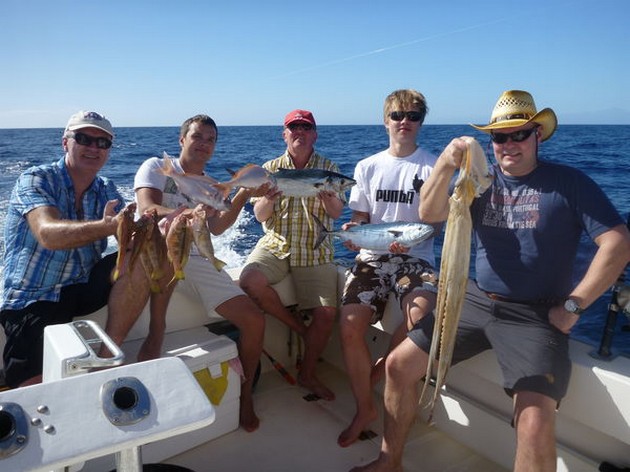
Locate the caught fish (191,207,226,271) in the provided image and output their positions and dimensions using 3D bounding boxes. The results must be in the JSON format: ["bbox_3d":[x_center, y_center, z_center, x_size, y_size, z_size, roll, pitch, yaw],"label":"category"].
[{"bbox_3d":[-0.454,0.015,2.170,0.090,0.280,0.050,-14,12,17],"label":"caught fish"}]

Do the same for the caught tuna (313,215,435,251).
[{"bbox_3d":[0.253,-0.015,2.200,0.530,0.150,0.100,-1,12,9],"label":"caught tuna"}]

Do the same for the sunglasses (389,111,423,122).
[{"bbox_3d":[0.409,-0.540,2.300,0.148,0.046,0.130,2,12,10],"label":"sunglasses"}]

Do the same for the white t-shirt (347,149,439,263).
[{"bbox_3d":[0.387,-0.140,2.420,0.460,0.560,0.270,2,12,10],"label":"white t-shirt"}]

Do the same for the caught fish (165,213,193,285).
[{"bbox_3d":[-0.564,0.048,2.120,0.100,0.285,0.055,7,13,19],"label":"caught fish"}]

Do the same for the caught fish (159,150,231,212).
[{"bbox_3d":[-0.558,-0.237,2.340,0.400,0.130,0.065,31,8,19],"label":"caught fish"}]

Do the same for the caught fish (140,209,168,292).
[{"bbox_3d":[-0.636,0.057,2.020,0.100,0.310,0.060,5,14,29],"label":"caught fish"}]

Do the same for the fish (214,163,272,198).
[{"bbox_3d":[-0.340,-0.257,2.420,0.300,0.130,0.055,-8,11,9],"label":"fish"}]

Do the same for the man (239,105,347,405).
[{"bbox_3d":[-0.110,0.033,2.730,0.560,1.420,0.740,-1,12,-2],"label":"man"}]

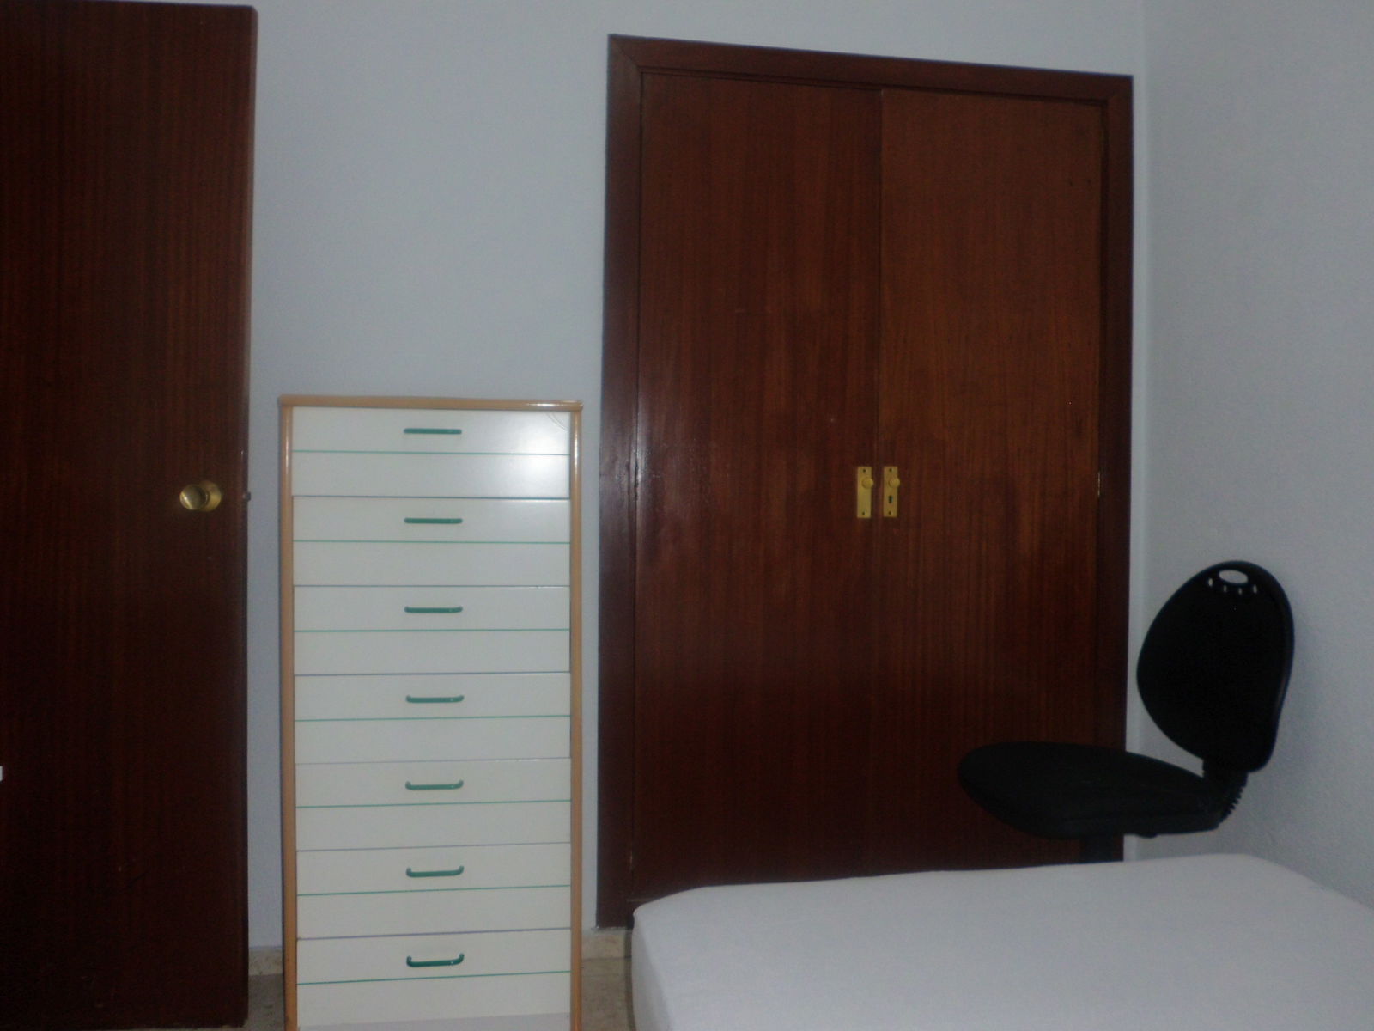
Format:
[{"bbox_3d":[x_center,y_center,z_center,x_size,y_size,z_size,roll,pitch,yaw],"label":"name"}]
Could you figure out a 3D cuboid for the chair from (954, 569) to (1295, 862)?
[{"bbox_3d":[0.860,0.566,2.100,0.600,0.955,0.570,1,1,-9],"label":"chair"}]

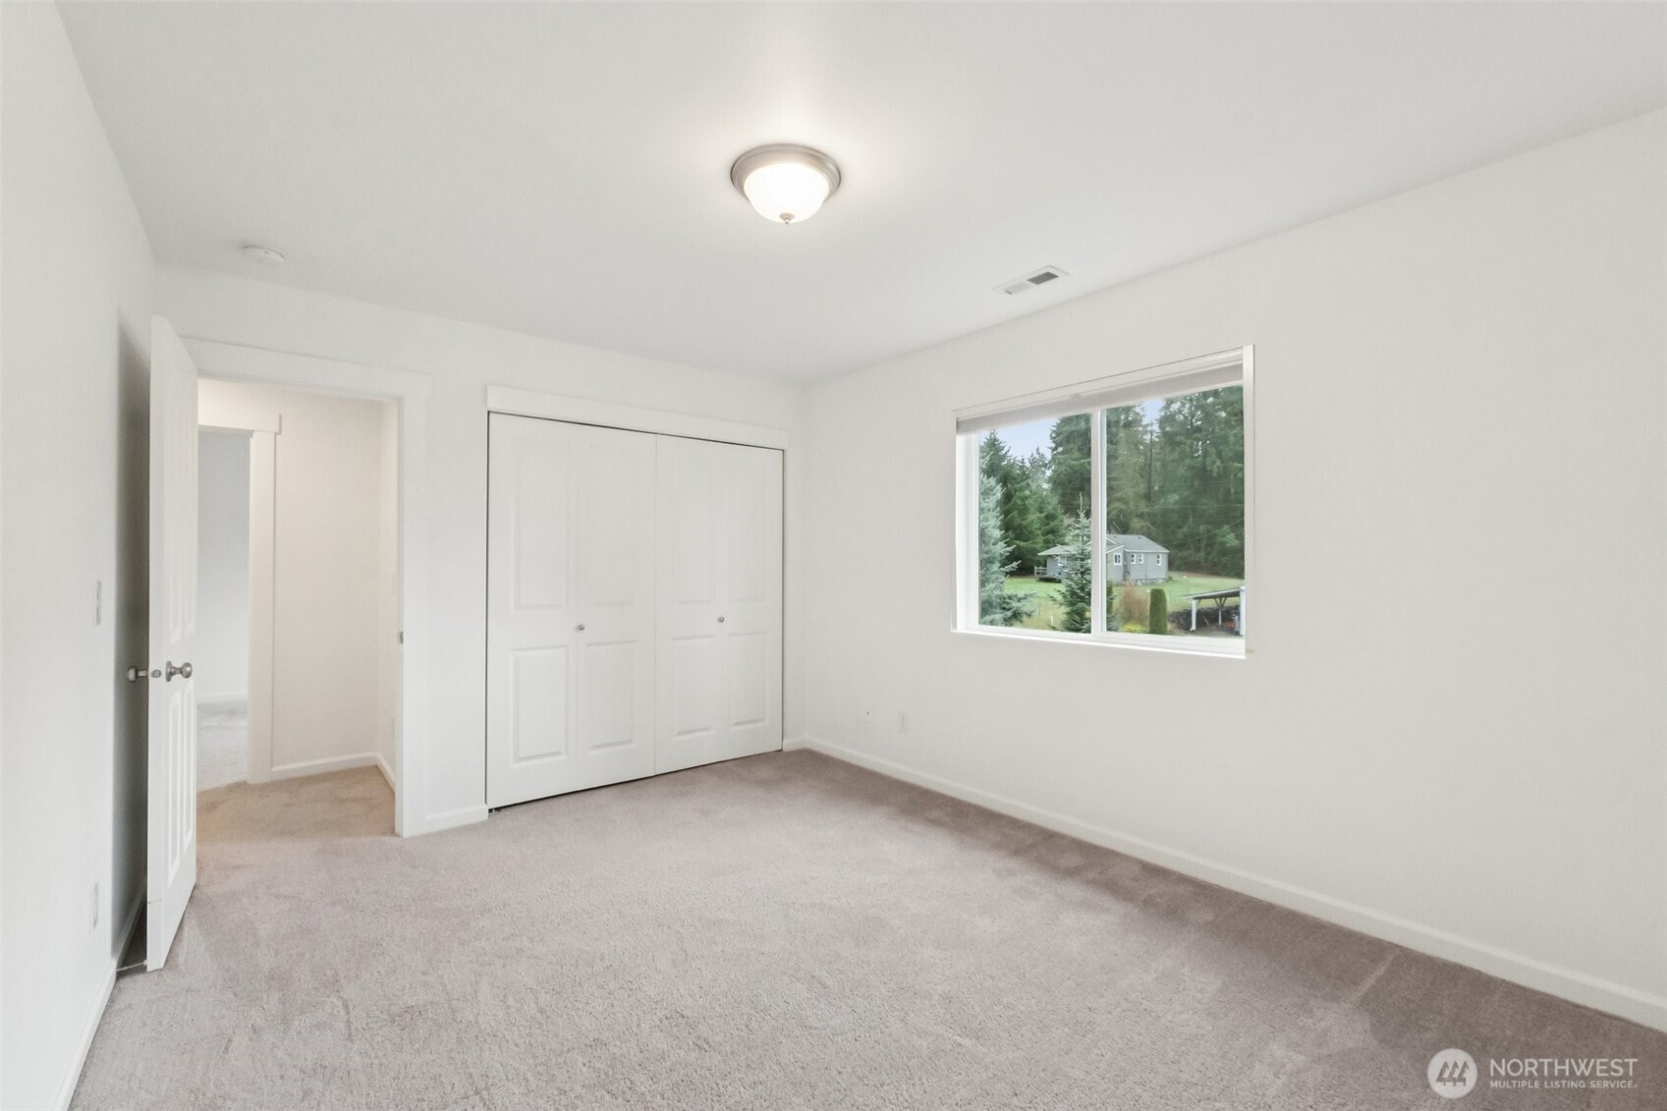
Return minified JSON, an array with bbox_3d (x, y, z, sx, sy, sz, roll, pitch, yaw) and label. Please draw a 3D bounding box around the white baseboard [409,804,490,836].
[{"bbox_3d":[-1.835,1.275,3.377,0.291,0.077,0.015,1,-1,-40],"label":"white baseboard"}]

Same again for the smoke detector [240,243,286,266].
[{"bbox_3d":[-2.196,-1.147,2.673,0.138,0.041,0.138,1,-1,-40],"label":"smoke detector"}]

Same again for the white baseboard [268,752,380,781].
[{"bbox_3d":[-3.111,1.295,4.267,0.536,0.079,0.016,1,-1,-40],"label":"white baseboard"}]

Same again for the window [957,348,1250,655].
[{"bbox_3d":[1.155,-0.189,3.215,0.121,1.206,1.493,1,-1,-40],"label":"window"}]

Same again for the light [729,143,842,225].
[{"bbox_3d":[-0.144,-1.103,2.147,0.337,0.165,0.337,0,-1,0],"label":"light"}]

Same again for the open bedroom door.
[{"bbox_3d":[-2.300,0.270,2.433,0.043,2.023,0.711,0,-1,-36],"label":"open bedroom door"}]

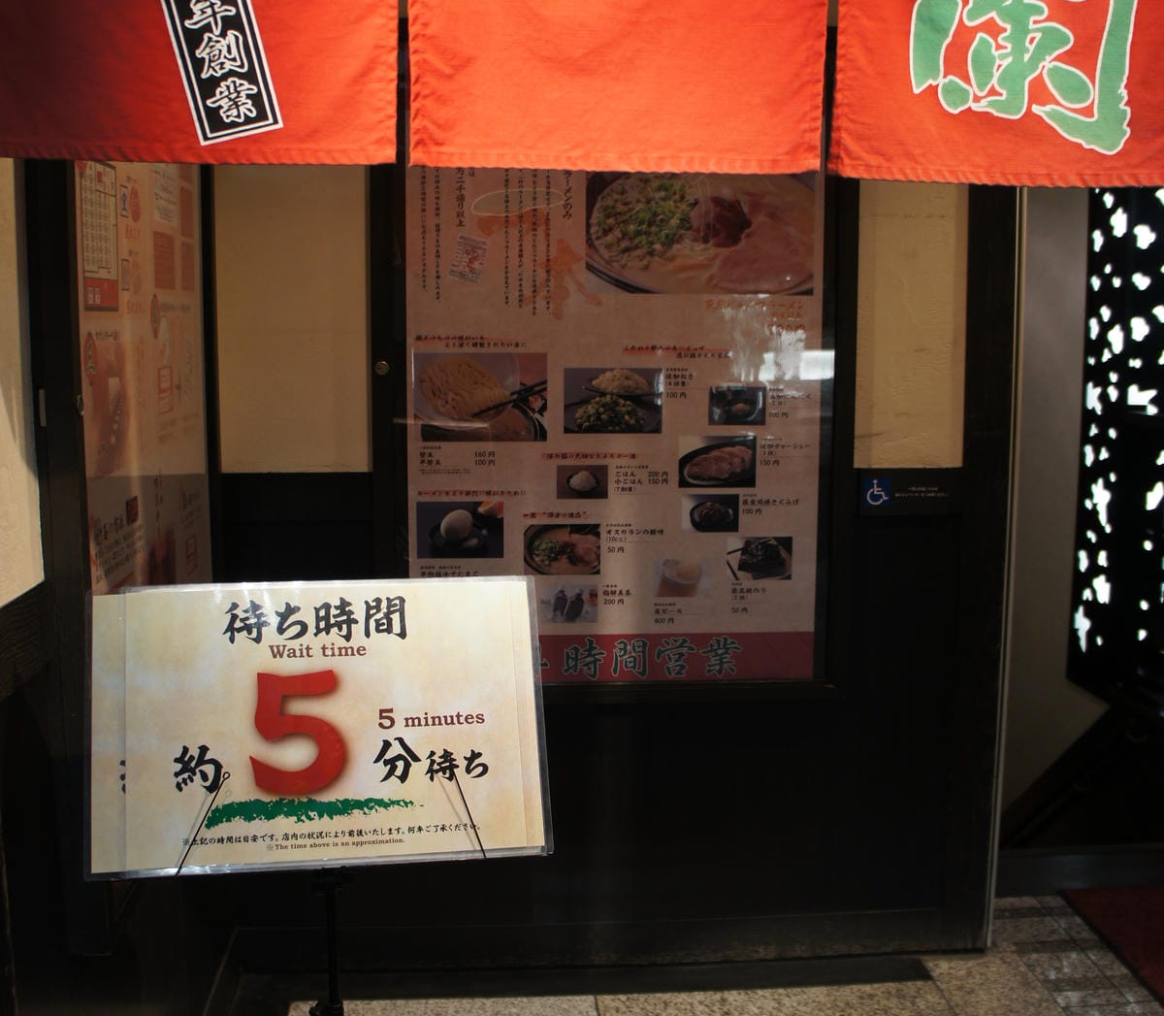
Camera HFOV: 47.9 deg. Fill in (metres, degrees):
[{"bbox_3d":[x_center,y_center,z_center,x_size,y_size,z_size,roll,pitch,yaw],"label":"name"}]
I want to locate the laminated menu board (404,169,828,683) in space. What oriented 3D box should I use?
[{"bbox_3d":[0.062,-0.262,2.497,0.795,1.200,0.020,0,7,-4],"label":"laminated menu board"}]

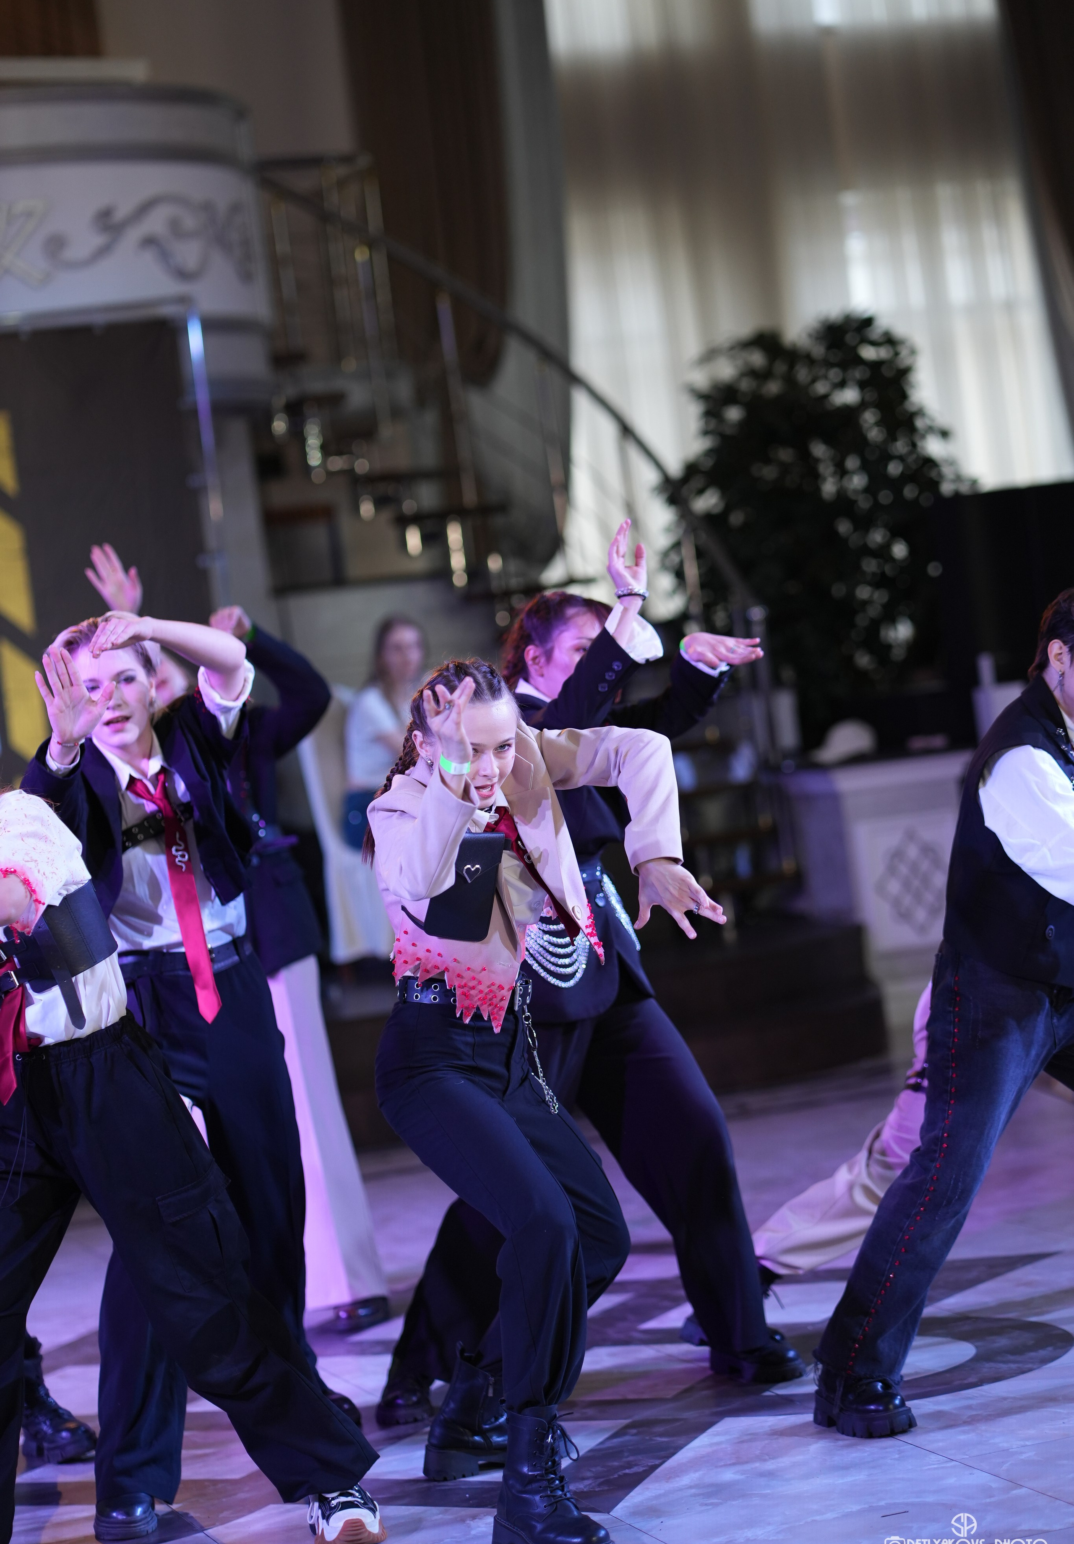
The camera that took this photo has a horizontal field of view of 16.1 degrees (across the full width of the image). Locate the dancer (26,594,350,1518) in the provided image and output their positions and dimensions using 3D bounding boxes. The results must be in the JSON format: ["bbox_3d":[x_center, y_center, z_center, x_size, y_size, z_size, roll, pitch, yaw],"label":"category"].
[{"bbox_3d":[-0.665,0.508,7.110,0.670,1.640,0.770,-7,1,-20],"label":"dancer"}]

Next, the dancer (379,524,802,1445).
[{"bbox_3d":[0.039,0.393,7.456,0.720,1.700,0.750,-7,1,-33],"label":"dancer"}]

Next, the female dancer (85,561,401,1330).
[{"bbox_3d":[-0.718,0.404,8.520,0.680,1.820,0.560,-7,1,-20],"label":"female dancer"}]

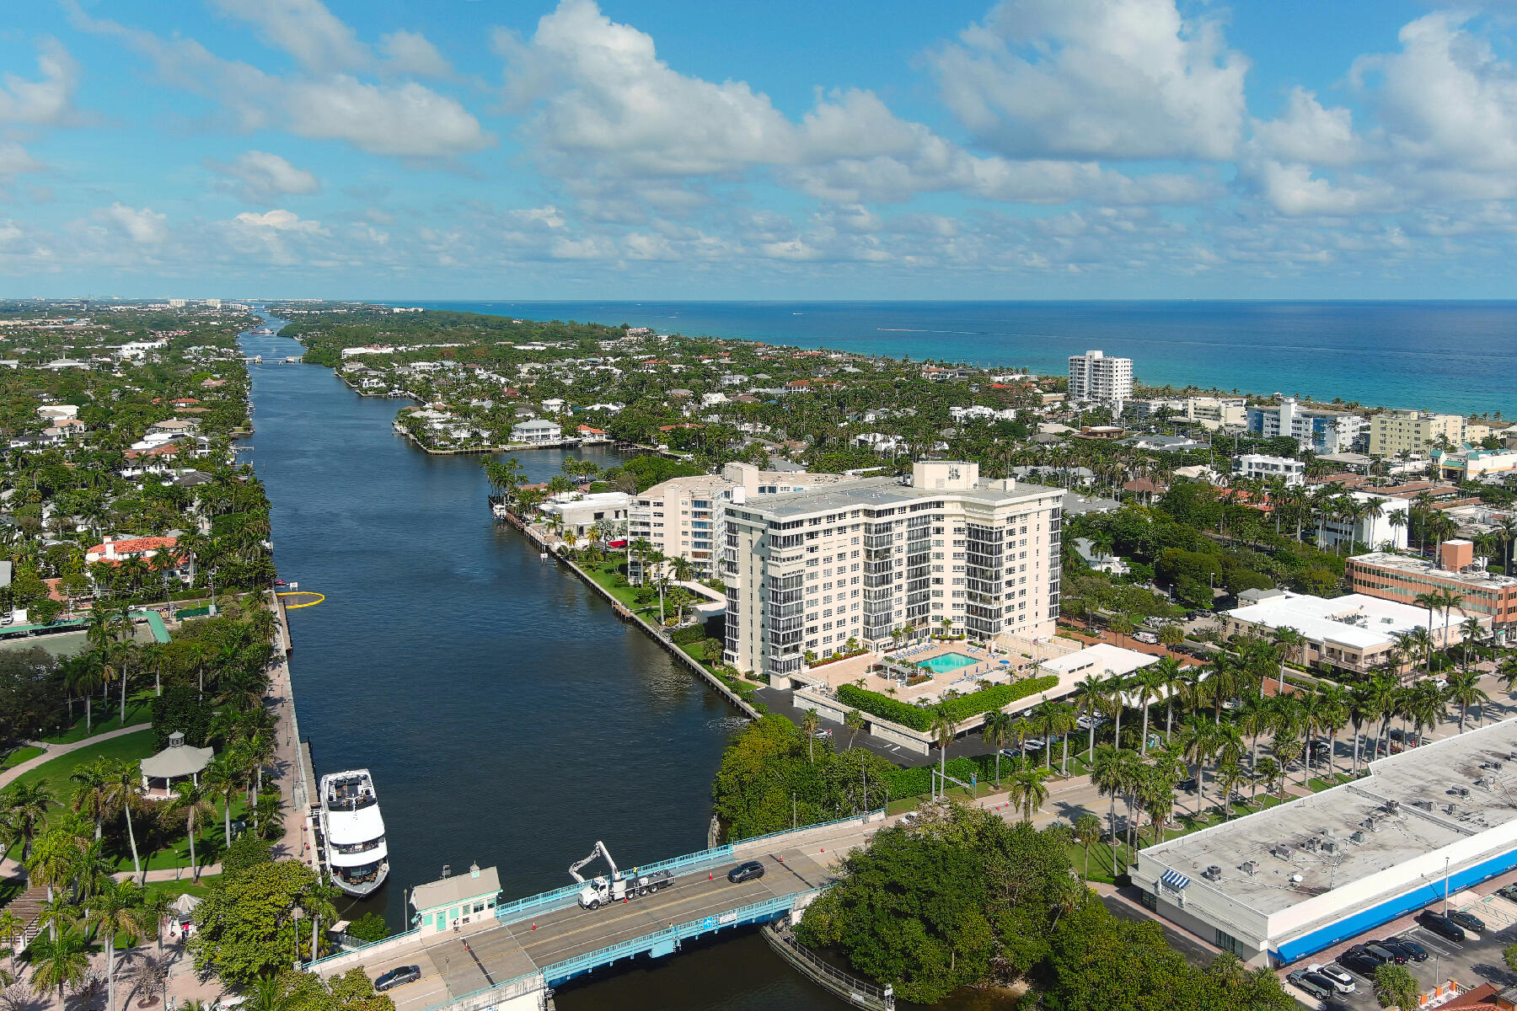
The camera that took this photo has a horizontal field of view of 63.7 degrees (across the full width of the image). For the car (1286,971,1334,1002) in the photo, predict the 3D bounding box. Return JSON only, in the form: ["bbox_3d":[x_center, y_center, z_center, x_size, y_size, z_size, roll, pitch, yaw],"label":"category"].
[{"bbox_3d":[61.160,52.788,135.475,2.000,1.920,4.900,-6,11,-29],"label":"car"}]

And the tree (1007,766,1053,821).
[{"bbox_3d":[35.820,41.530,162.670,5.800,12.790,5.800,-6,11,-30],"label":"tree"}]

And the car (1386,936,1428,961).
[{"bbox_3d":[74.680,51.030,141.160,1.820,1.450,4.550,-6,11,-30],"label":"car"}]

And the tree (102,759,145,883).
[{"bbox_3d":[-80.940,40.790,155.780,5.600,16.590,5.600,-6,11,-30],"label":"tree"}]

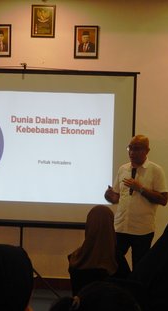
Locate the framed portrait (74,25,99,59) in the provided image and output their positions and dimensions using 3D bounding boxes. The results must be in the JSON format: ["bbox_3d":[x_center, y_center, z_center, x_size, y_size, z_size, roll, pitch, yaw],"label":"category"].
[{"bbox_3d":[0.025,-1.203,10.930,0.260,0.355,0.025,2,0,5],"label":"framed portrait"}]

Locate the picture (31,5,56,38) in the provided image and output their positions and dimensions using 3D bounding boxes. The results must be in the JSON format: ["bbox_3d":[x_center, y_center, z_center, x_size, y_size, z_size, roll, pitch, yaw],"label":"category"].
[{"bbox_3d":[-0.435,-1.428,10.970,0.260,0.355,0.025,2,0,5],"label":"picture"}]

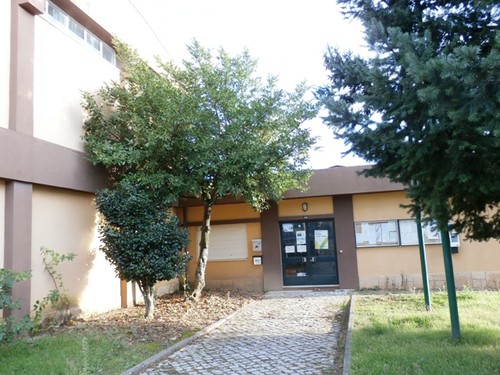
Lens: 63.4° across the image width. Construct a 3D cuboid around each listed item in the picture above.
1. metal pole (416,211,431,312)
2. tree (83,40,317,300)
[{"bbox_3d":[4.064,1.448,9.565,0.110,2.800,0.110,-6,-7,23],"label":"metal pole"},{"bbox_3d":[-1.379,-0.508,11.046,5.500,7.200,5.200,-4,-7,11],"label":"tree"}]

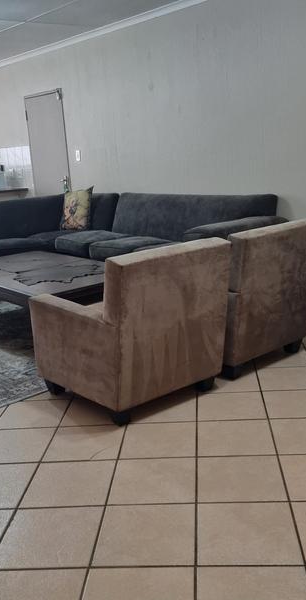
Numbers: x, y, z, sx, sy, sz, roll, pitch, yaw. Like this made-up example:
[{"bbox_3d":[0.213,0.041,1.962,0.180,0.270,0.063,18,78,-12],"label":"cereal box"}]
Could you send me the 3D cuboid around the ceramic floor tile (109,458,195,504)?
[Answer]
[{"bbox_3d":[0.003,0.720,2.365,0.331,0.010,0.331,-3,14,5],"label":"ceramic floor tile"}]

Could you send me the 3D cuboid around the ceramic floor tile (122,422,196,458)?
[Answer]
[{"bbox_3d":[0.028,0.644,2.729,0.331,0.010,0.331,-3,14,5],"label":"ceramic floor tile"}]

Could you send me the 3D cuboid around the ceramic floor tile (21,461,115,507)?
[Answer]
[{"bbox_3d":[-0.336,0.747,2.429,0.331,0.010,0.331,-3,14,5],"label":"ceramic floor tile"}]

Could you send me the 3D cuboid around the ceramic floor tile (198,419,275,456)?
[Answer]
[{"bbox_3d":[0.367,0.626,2.700,0.331,0.010,0.331,-3,14,5],"label":"ceramic floor tile"}]

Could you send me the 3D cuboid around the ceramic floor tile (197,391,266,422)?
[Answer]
[{"bbox_3d":[0.391,0.541,3.029,0.331,0.010,0.331,-3,14,5],"label":"ceramic floor tile"}]

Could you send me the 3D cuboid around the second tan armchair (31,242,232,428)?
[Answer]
[{"bbox_3d":[-0.127,0.111,3.159,0.661,0.809,0.907,-15,17,-36],"label":"second tan armchair"}]

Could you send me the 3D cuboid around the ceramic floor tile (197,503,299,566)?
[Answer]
[{"bbox_3d":[0.319,0.795,2.041,0.331,0.010,0.331,-3,14,5],"label":"ceramic floor tile"}]

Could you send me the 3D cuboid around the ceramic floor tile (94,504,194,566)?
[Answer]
[{"bbox_3d":[-0.021,0.802,2.039,0.331,0.010,0.331,-3,14,5],"label":"ceramic floor tile"}]

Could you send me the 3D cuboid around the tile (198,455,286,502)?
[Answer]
[{"bbox_3d":[0.350,0.722,2.419,0.343,0.010,0.343,-3,14,5],"label":"tile"}]

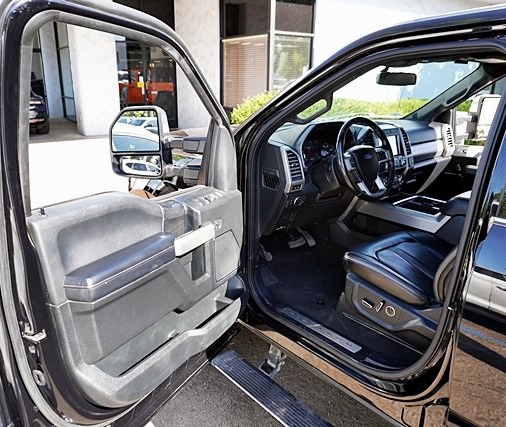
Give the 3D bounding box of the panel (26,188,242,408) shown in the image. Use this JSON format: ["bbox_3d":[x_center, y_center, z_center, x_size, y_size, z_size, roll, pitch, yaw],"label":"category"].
[{"bbox_3d":[-0.286,0.228,1.505,0.160,0.690,0.910,14,21,37],"label":"panel"}]

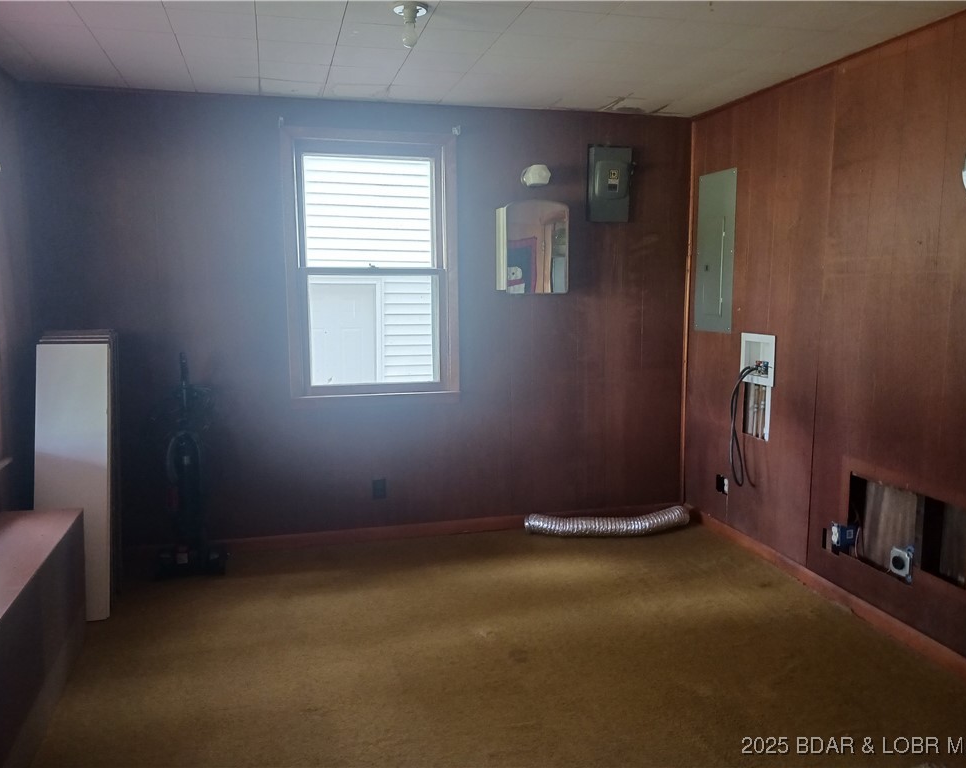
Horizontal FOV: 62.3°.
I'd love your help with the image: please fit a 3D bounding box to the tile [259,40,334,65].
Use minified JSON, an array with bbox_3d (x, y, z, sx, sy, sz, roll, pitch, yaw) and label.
[{"bbox_3d":[-0.774,-1.381,3.312,0.305,0.018,0.305,-2,8,-14],"label":"tile"}]

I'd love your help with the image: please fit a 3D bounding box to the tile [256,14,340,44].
[{"bbox_3d":[-0.697,-1.344,3.020,0.305,0.018,0.305,-2,8,-14],"label":"tile"}]

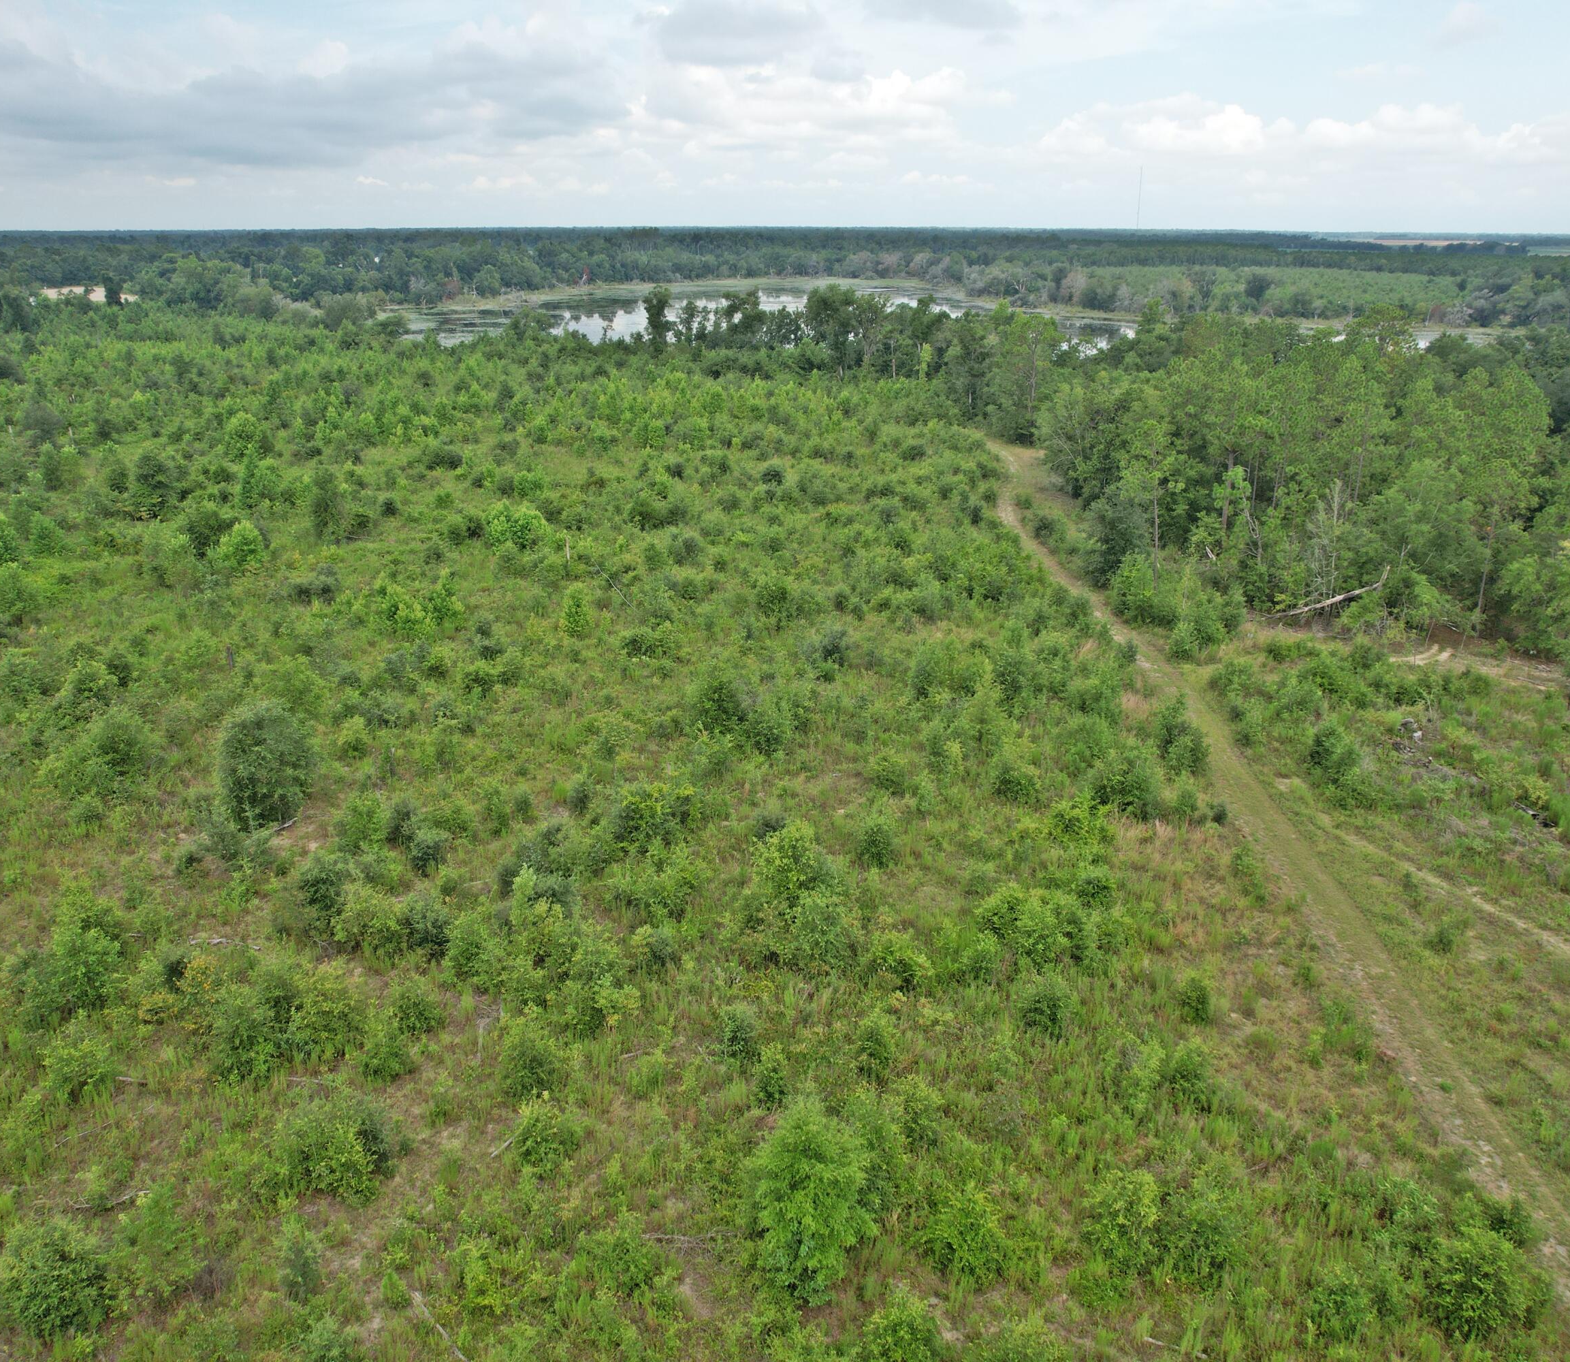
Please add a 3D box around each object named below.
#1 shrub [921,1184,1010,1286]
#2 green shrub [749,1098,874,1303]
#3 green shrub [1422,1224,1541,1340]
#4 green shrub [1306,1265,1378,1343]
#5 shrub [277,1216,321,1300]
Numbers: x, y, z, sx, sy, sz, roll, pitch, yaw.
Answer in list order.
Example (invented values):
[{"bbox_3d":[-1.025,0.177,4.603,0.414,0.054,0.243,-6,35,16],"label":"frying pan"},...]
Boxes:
[{"bbox_3d":[3.661,11.243,25.373,1.760,1.720,1.710,0,20,0],"label":"shrub"},{"bbox_3d":[0.515,10.224,24.577,2.440,4.160,2.370,0,20,0],"label":"green shrub"},{"bbox_3d":[17.043,14.707,30.593,2.523,2.621,2.447,14,24,33],"label":"green shrub"},{"bbox_3d":[11.821,13.232,26.516,1.360,1.270,1.320,0,20,0],"label":"green shrub"},{"bbox_3d":[-10.546,12.518,27.106,0.820,2.050,0.800,0,20,0],"label":"shrub"}]

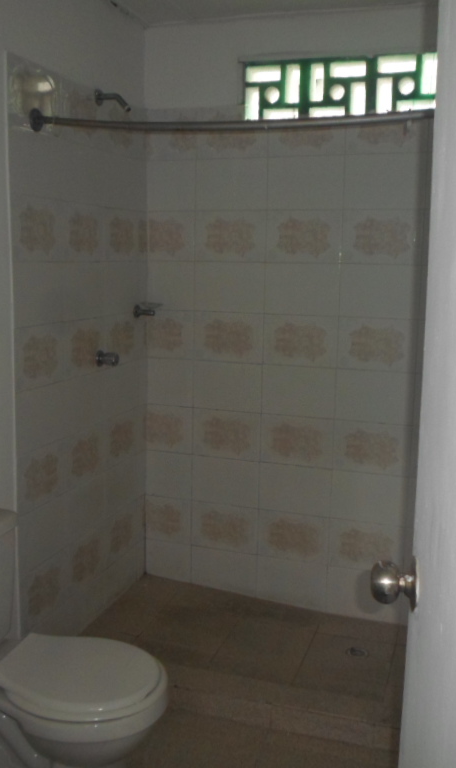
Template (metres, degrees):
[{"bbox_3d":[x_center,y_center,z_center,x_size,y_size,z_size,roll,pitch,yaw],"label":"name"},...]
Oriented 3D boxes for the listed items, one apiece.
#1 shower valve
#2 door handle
[{"bbox_3d":[-0.438,-0.091,2.711,0.067,0.057,0.057,4,10,17],"label":"shower valve"},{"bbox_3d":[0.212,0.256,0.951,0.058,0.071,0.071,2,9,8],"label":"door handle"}]

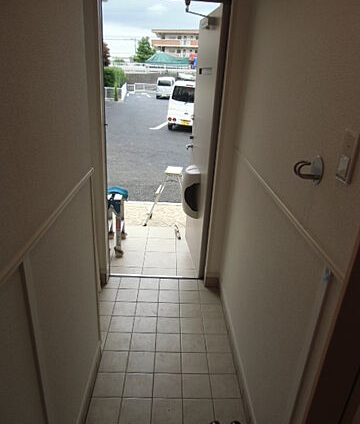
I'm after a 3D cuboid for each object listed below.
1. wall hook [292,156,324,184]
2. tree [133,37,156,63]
[{"bbox_3d":[0.362,-0.120,0.958,0.064,0.086,0.082,2,23,-2],"label":"wall hook"},{"bbox_3d":[-5.005,-22.079,46.860,3.400,4.700,3.400,2,23,-2],"label":"tree"}]

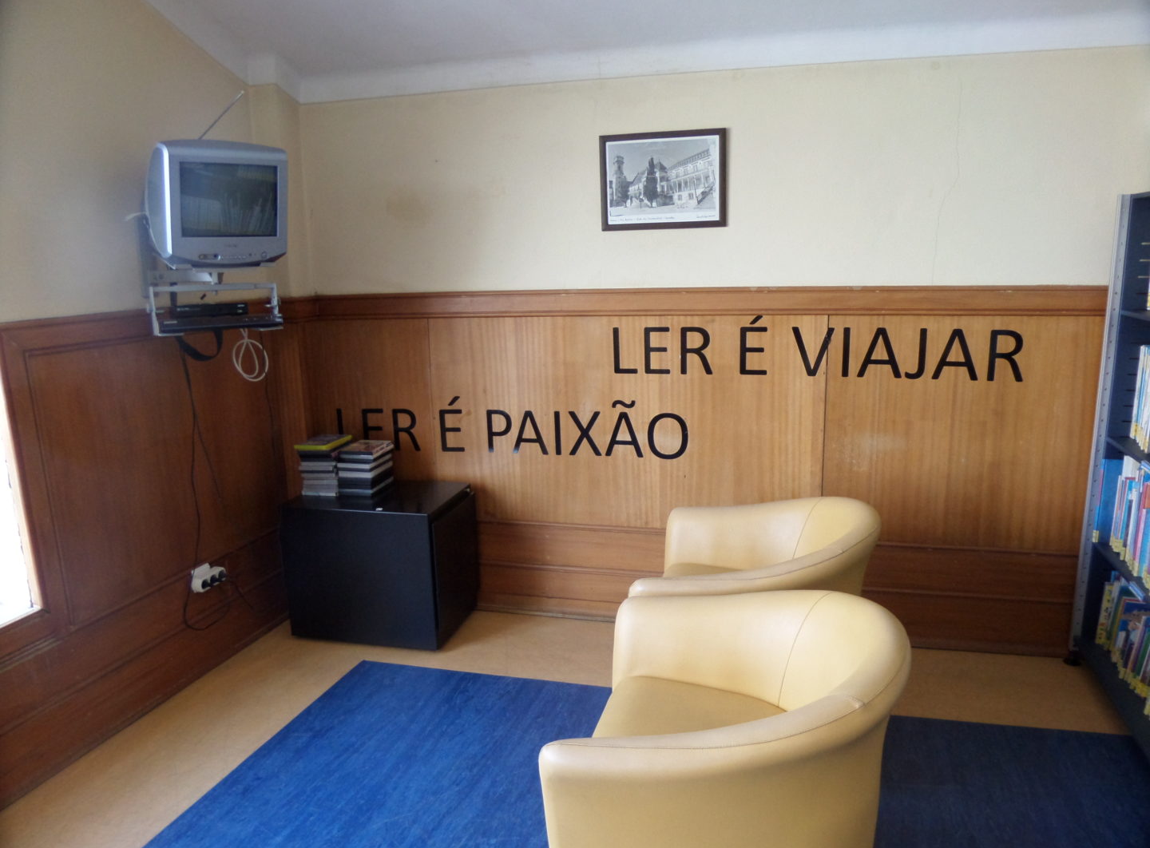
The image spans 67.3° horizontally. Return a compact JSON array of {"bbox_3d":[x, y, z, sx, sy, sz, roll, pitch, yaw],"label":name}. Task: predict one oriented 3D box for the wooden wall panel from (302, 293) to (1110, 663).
[{"bbox_3d":[0.341,0.146,3.230,2.897,1.285,0.050,2,10,14],"label":"wooden wall panel"}]

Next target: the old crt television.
[{"bbox_3d":[-1.094,-0.661,2.581,0.360,0.335,0.350,-9,20,-39],"label":"old crt television"}]

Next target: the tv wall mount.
[{"bbox_3d":[-1.106,-0.382,2.625,0.360,0.200,0.290,-9,13,-39],"label":"tv wall mount"}]

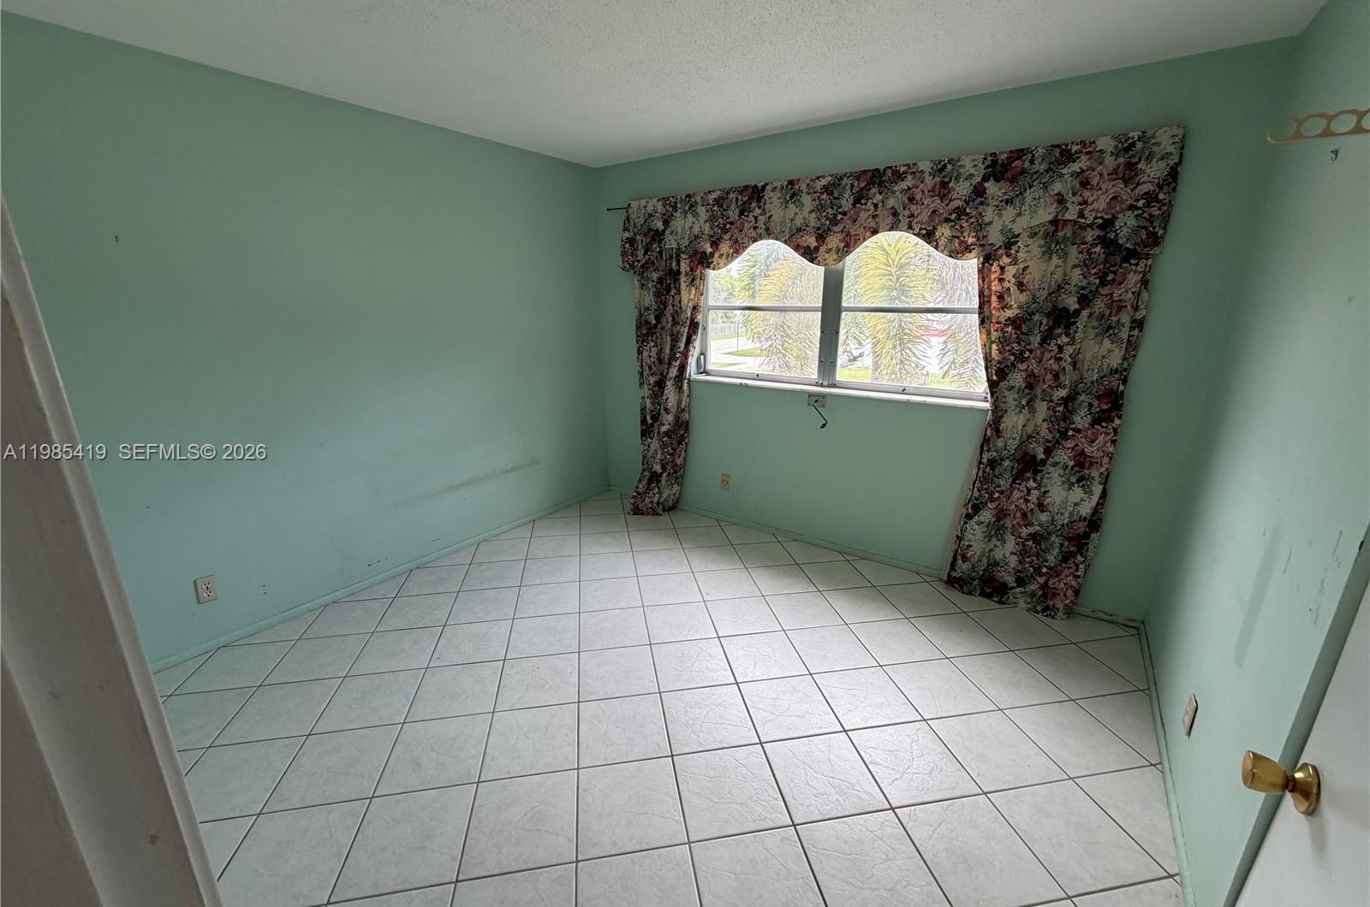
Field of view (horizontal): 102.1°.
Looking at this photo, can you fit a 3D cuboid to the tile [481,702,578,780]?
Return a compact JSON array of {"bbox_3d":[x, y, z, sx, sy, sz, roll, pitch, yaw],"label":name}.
[{"bbox_3d":[-0.546,1.036,1.996,0.318,0.010,0.318,-3,16,-10],"label":"tile"}]

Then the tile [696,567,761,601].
[{"bbox_3d":[0.236,0.729,3.075,0.315,0.010,0.315,-3,16,-10],"label":"tile"}]

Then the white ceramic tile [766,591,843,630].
[{"bbox_3d":[0.621,0.816,2.875,0.324,0.010,0.324,-3,16,-10],"label":"white ceramic tile"}]

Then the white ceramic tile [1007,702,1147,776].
[{"bbox_3d":[1.413,1.035,2.018,0.318,0.010,0.318,-3,16,-10],"label":"white ceramic tile"}]

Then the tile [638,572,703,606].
[{"bbox_3d":[-0.081,0.744,3.021,0.315,0.010,0.315,-3,16,-10],"label":"tile"}]

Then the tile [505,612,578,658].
[{"bbox_3d":[-0.659,0.861,2.606,0.318,0.010,0.318,-3,16,-10],"label":"tile"}]

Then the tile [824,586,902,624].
[{"bbox_3d":[0.927,0.787,2.880,0.315,0.010,0.315,-3,16,-10],"label":"tile"}]

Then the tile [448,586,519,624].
[{"bbox_3d":[-1.032,0.788,2.857,0.315,0.010,0.315,-3,16,-10],"label":"tile"}]

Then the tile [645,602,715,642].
[{"bbox_3d":[-0.025,0.846,2.765,0.324,0.010,0.324,-3,16,-10],"label":"tile"}]

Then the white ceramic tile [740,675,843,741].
[{"bbox_3d":[0.409,1.007,2.197,0.321,0.010,0.321,-3,16,-10],"label":"white ceramic tile"}]

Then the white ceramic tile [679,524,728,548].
[{"bbox_3d":[0.123,0.555,3.683,0.318,0.010,0.318,-3,16,-10],"label":"white ceramic tile"}]

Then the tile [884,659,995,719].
[{"bbox_3d":[1.039,0.962,2.268,0.318,0.010,0.318,-3,16,-10],"label":"tile"}]

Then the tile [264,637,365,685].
[{"bbox_3d":[-1.637,0.918,2.482,0.321,0.010,0.321,-3,16,-10],"label":"tile"}]

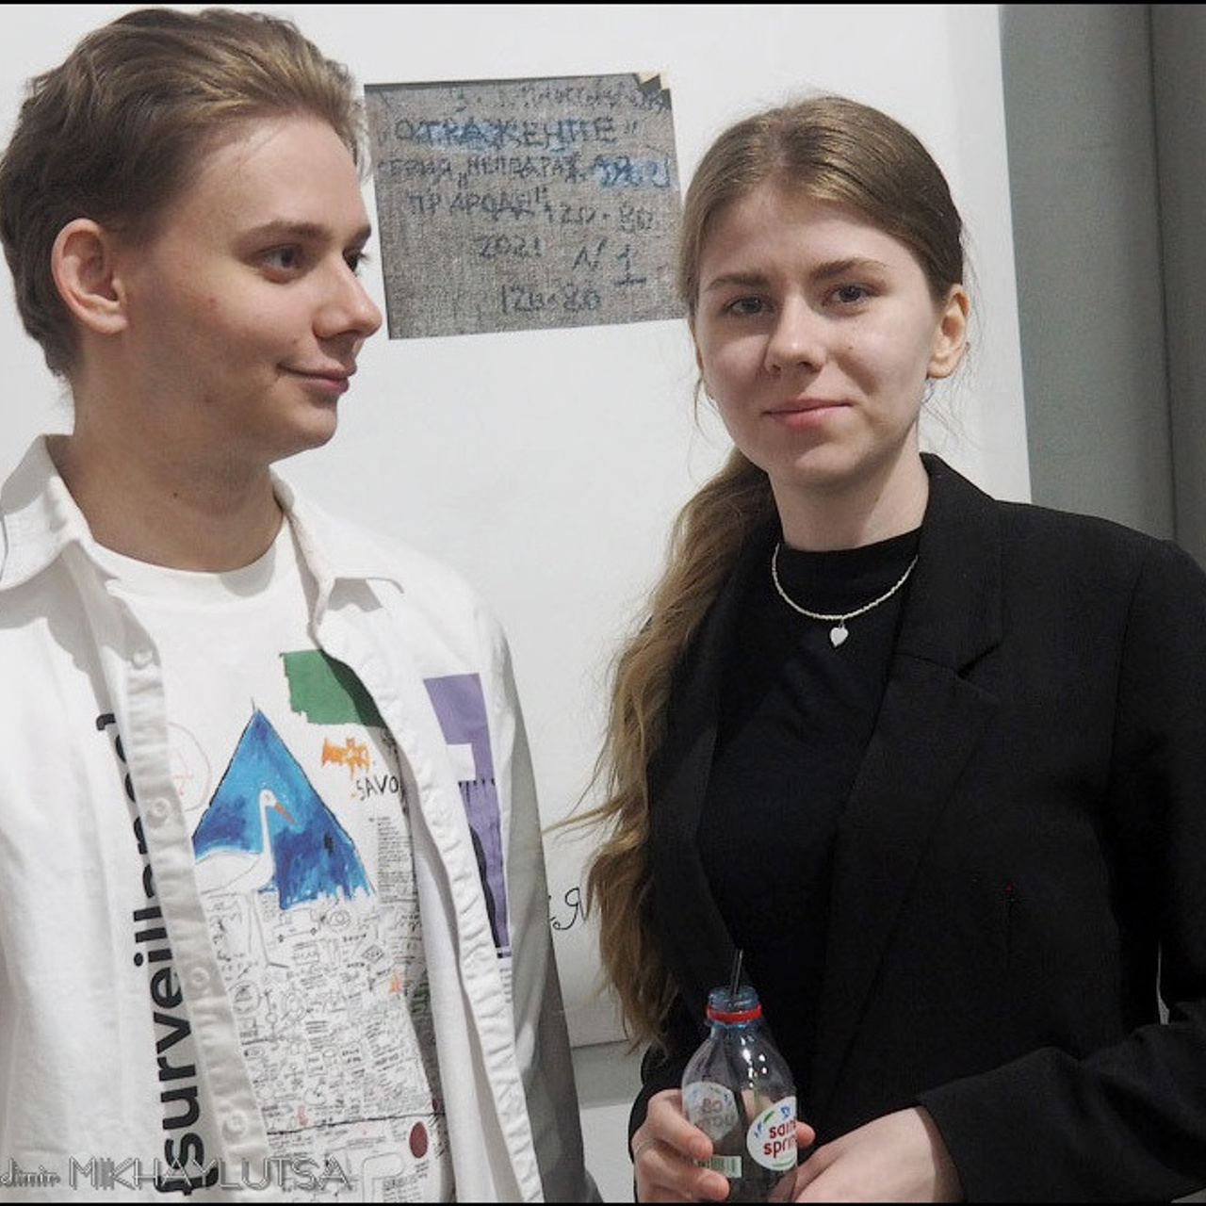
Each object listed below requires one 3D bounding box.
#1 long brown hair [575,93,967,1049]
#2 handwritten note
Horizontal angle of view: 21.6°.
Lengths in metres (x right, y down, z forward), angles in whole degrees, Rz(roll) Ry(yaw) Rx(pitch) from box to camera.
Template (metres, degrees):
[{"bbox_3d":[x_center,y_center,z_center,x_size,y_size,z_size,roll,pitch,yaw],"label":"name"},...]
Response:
[{"bbox_3d":[0.108,-0.021,1.920,0.240,0.560,0.220,-4,3,15],"label":"long brown hair"},{"bbox_3d":[-0.054,-0.306,2.420,0.245,0.193,0.006,-6,1,-18],"label":"handwritten note"}]

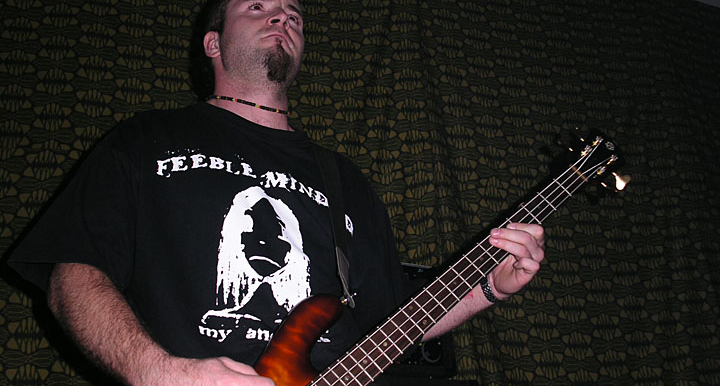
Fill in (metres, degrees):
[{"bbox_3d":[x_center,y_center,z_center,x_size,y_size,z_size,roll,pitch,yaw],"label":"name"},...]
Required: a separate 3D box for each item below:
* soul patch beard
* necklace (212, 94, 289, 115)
[{"bbox_3d":[-0.133,-0.210,1.285,0.043,0.050,0.037,9,-25,-29],"label":"soul patch beard"},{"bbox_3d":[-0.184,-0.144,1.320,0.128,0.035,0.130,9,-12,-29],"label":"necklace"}]

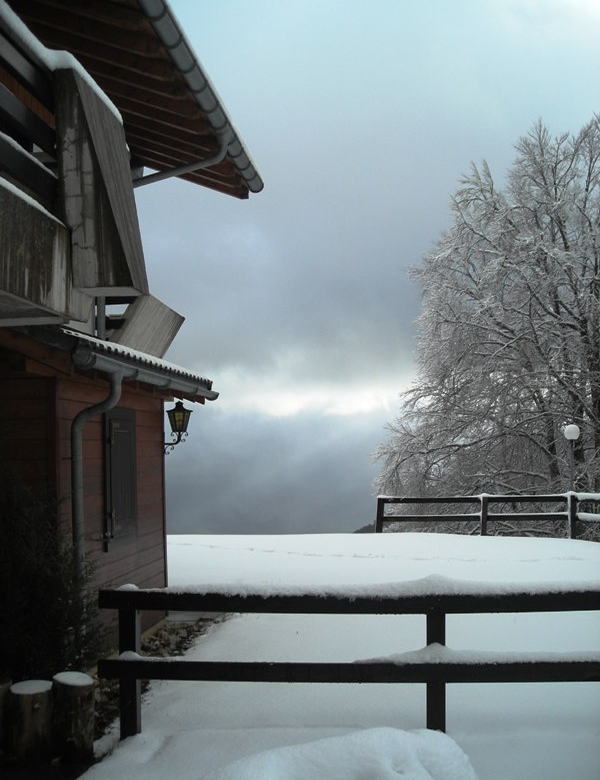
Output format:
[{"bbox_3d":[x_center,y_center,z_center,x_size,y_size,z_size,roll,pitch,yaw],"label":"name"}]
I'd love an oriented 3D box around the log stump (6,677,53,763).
[{"bbox_3d":[-1.744,2.151,5.687,0.285,0.440,0.285,-1,-3,0],"label":"log stump"}]

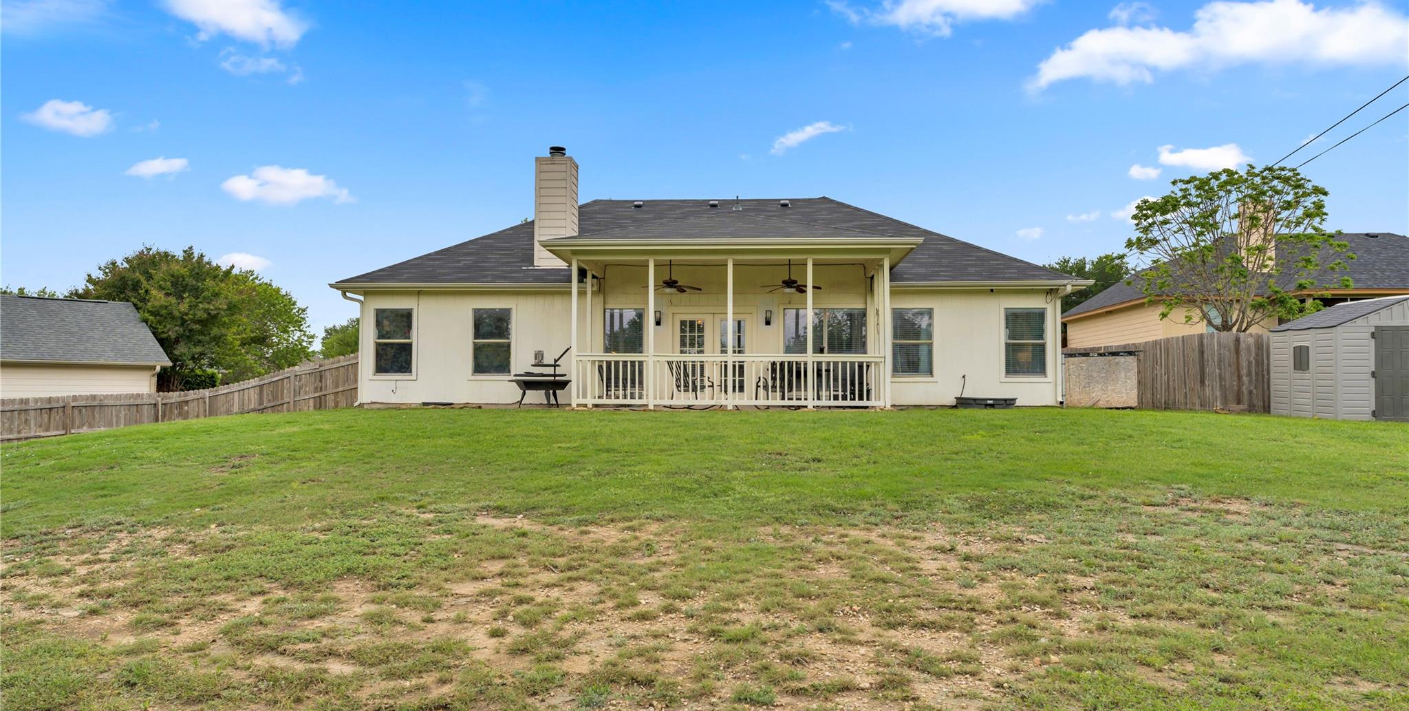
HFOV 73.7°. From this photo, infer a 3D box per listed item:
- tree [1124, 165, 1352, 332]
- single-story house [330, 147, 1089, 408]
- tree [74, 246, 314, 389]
[{"bbox_3d":[13.119,-1.742,23.349,5.200,5.960,5.200,-1,-2,29],"label":"tree"},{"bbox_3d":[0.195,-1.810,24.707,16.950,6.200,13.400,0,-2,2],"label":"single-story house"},{"bbox_3d":[-17.933,-0.526,33.315,7.700,6.750,7.700,1,-2,-28],"label":"tree"}]

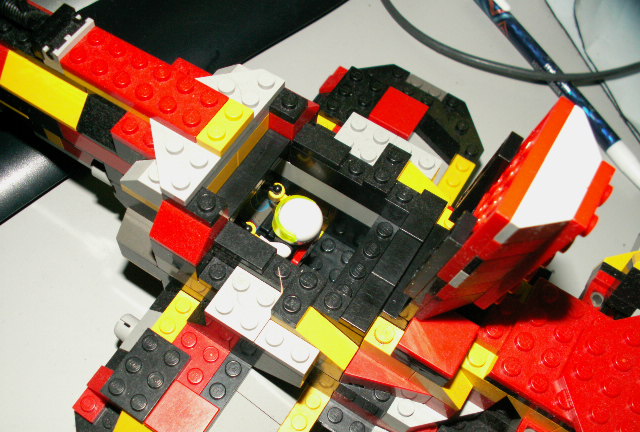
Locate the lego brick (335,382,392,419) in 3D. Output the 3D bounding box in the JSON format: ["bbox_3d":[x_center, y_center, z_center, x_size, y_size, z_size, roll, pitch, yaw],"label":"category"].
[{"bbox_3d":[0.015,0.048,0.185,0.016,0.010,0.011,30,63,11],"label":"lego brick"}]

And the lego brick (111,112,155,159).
[{"bbox_3d":[-0.050,-0.022,0.183,0.016,0.005,0.009,30,63,11],"label":"lego brick"}]

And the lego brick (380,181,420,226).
[{"bbox_3d":[0.024,-0.004,0.194,0.008,0.011,0.008,30,63,11],"label":"lego brick"}]

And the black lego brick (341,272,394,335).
[{"bbox_3d":[0.013,0.023,0.170,0.008,0.003,0.016,31,64,10],"label":"black lego brick"}]

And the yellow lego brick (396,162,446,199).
[{"bbox_3d":[0.028,-0.010,0.200,0.024,0.011,0.008,31,66,9],"label":"yellow lego brick"}]

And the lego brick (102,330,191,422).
[{"bbox_3d":[-0.052,0.048,0.195,0.016,0.005,0.024,31,65,9],"label":"lego brick"}]

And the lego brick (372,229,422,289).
[{"bbox_3d":[0.021,0.012,0.182,0.008,0.003,0.016,31,66,9],"label":"lego brick"}]

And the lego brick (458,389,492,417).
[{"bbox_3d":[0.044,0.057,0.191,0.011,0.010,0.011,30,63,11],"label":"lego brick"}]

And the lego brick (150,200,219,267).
[{"bbox_3d":[-0.035,0.002,0.177,0.016,0.011,0.016,31,66,9],"label":"lego brick"}]

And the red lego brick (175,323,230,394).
[{"bbox_3d":[-0.039,0.044,0.199,0.016,0.005,0.016,31,66,9],"label":"red lego brick"}]

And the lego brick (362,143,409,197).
[{"bbox_3d":[0.020,-0.014,0.193,0.008,0.005,0.016,30,63,11],"label":"lego brick"}]

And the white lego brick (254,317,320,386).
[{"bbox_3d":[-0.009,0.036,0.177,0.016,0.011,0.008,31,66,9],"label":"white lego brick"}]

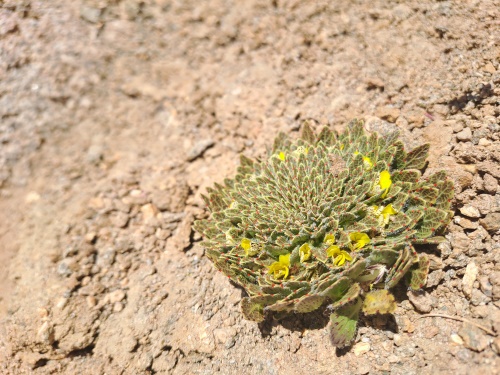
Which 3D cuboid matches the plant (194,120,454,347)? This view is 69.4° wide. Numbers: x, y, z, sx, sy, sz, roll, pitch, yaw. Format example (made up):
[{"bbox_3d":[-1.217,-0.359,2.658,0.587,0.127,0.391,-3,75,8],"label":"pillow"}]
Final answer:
[{"bbox_3d":[0.023,0.009,0.130,0.086,0.034,0.090,-15,44,0],"label":"plant"}]

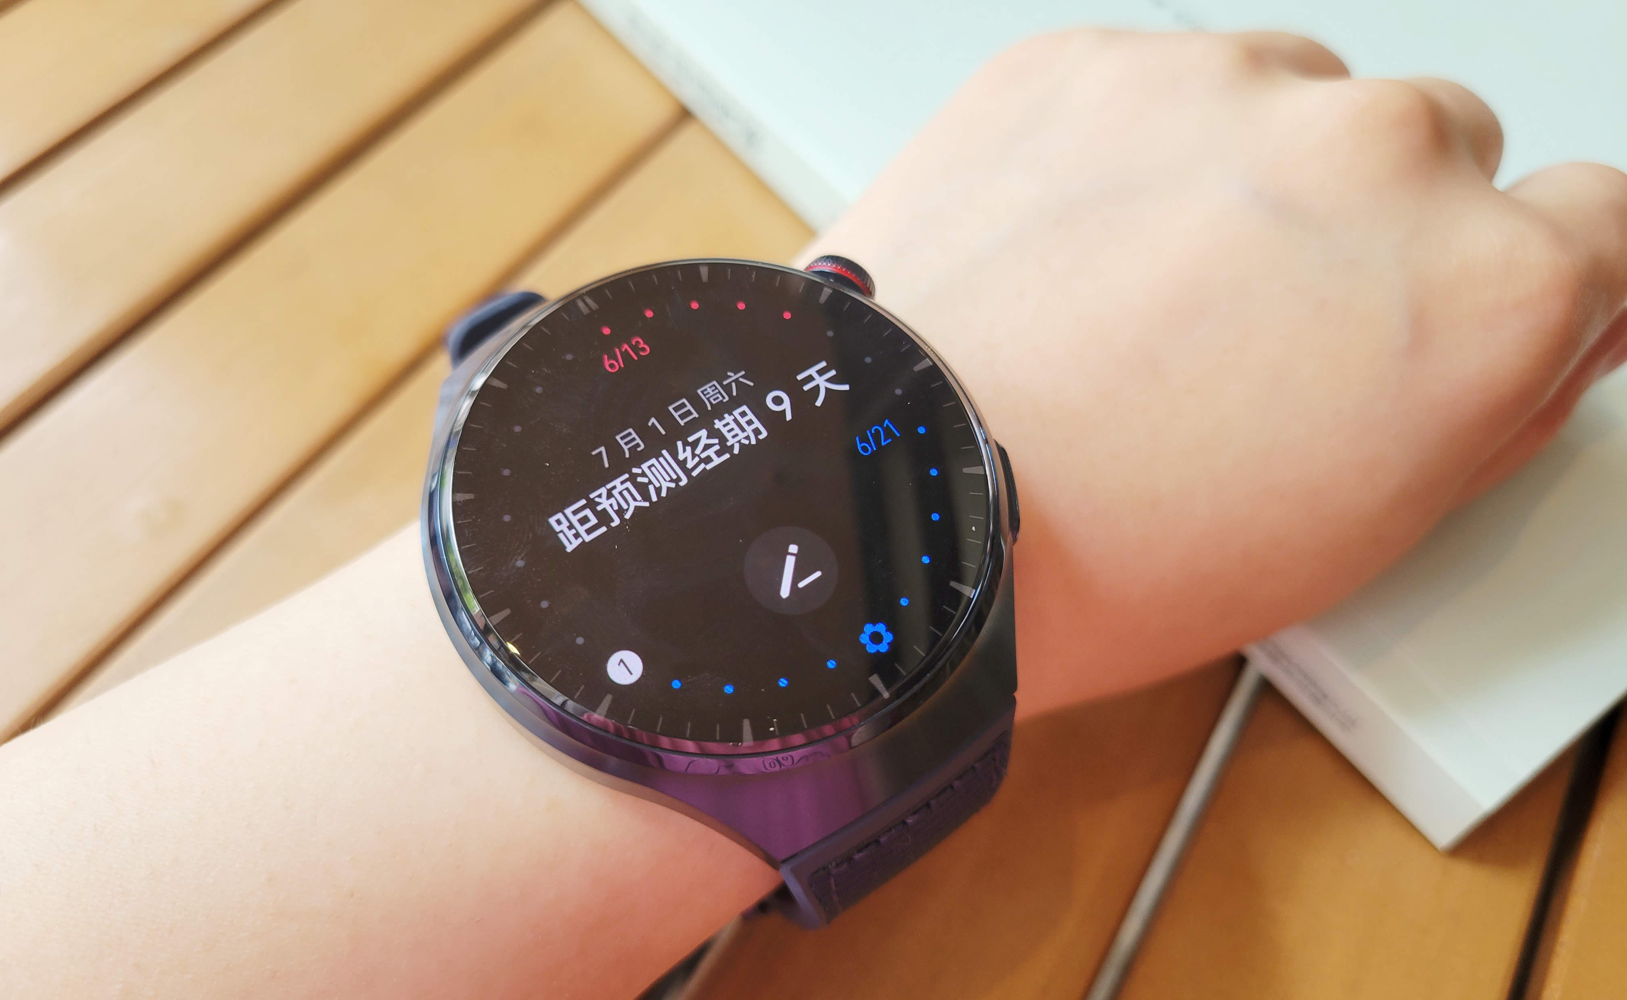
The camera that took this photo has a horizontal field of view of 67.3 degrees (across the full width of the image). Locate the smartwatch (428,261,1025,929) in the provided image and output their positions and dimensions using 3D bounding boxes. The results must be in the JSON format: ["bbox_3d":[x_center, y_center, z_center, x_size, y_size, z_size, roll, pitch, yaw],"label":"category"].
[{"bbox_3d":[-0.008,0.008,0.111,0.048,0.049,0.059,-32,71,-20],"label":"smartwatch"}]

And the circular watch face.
[{"bbox_3d":[-0.007,-0.001,0.091,0.041,0.006,0.041,-32,71,-20],"label":"circular watch face"}]

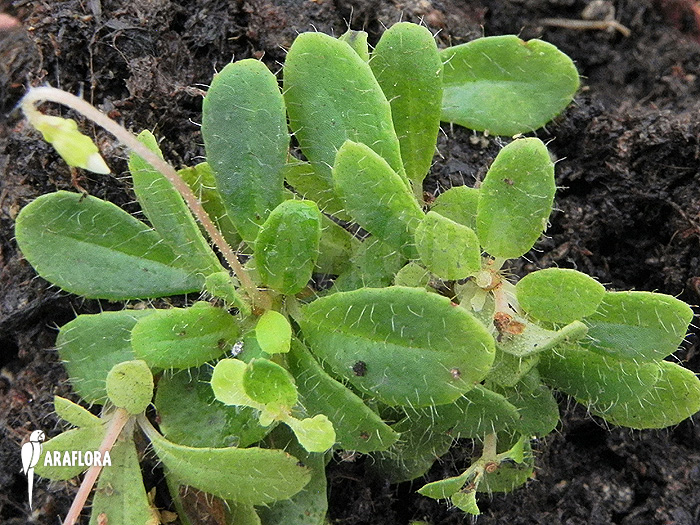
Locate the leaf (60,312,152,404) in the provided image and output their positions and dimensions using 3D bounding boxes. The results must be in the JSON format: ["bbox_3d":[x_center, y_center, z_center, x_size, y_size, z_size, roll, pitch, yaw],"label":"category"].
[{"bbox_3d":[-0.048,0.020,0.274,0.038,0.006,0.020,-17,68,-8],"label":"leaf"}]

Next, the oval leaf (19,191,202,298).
[{"bbox_3d":[-0.057,-0.003,0.281,0.048,0.008,0.020,15,68,3],"label":"oval leaf"}]

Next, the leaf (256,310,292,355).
[{"bbox_3d":[-0.017,0.016,0.267,0.008,0.003,0.013,-14,51,-5],"label":"leaf"}]

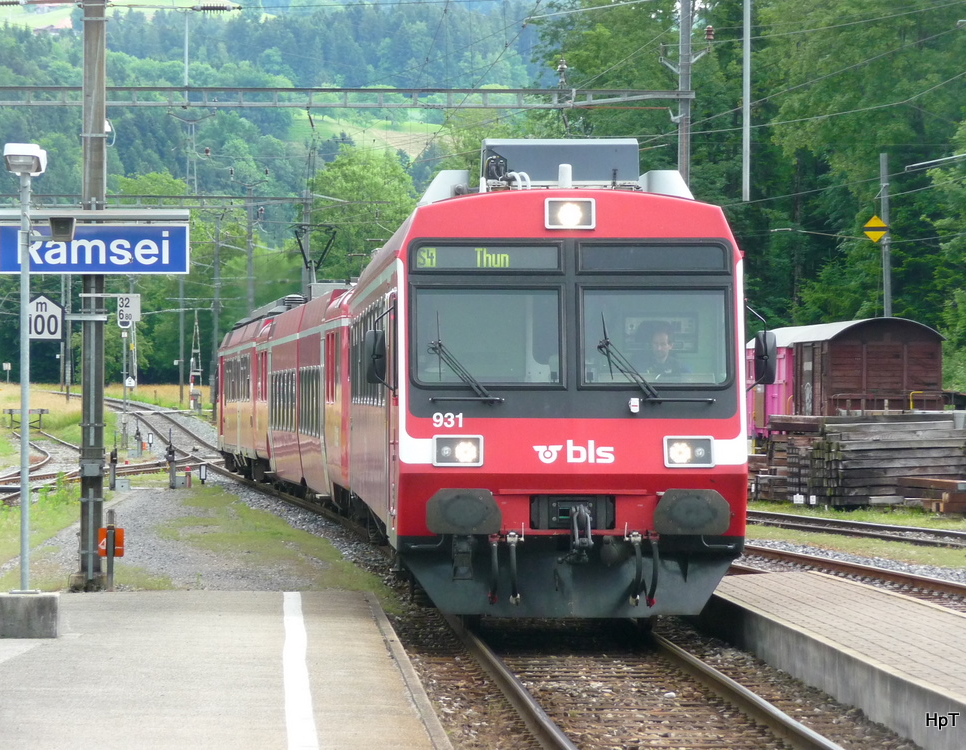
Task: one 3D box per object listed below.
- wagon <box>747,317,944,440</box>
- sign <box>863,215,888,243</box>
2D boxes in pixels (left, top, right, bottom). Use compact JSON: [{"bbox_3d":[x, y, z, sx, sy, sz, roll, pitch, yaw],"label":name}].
[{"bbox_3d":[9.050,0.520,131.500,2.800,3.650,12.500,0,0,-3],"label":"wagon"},{"bbox_3d":[10.208,-3.797,142.000,0.690,0.720,0.030,0,0,0],"label":"sign"}]

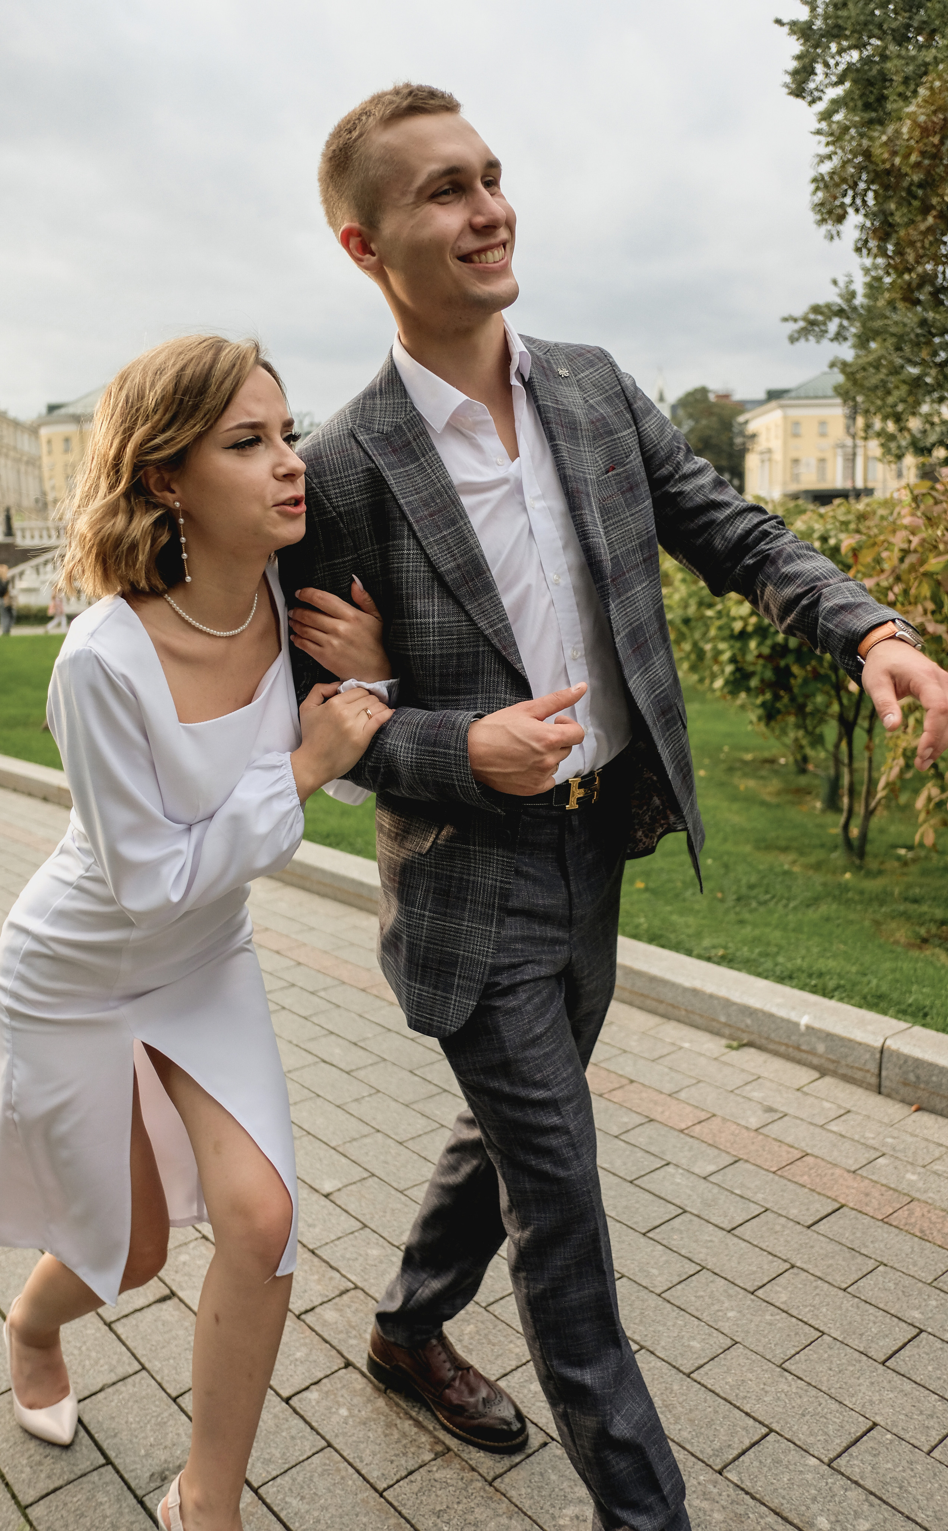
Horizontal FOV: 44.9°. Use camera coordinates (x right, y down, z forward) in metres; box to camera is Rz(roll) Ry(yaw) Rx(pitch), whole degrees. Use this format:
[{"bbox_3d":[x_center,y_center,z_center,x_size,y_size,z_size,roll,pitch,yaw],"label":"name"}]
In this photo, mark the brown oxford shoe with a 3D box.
[{"bbox_3d":[-0.049,0.917,1.746,0.300,0.118,0.110,5,12,39],"label":"brown oxford shoe"}]

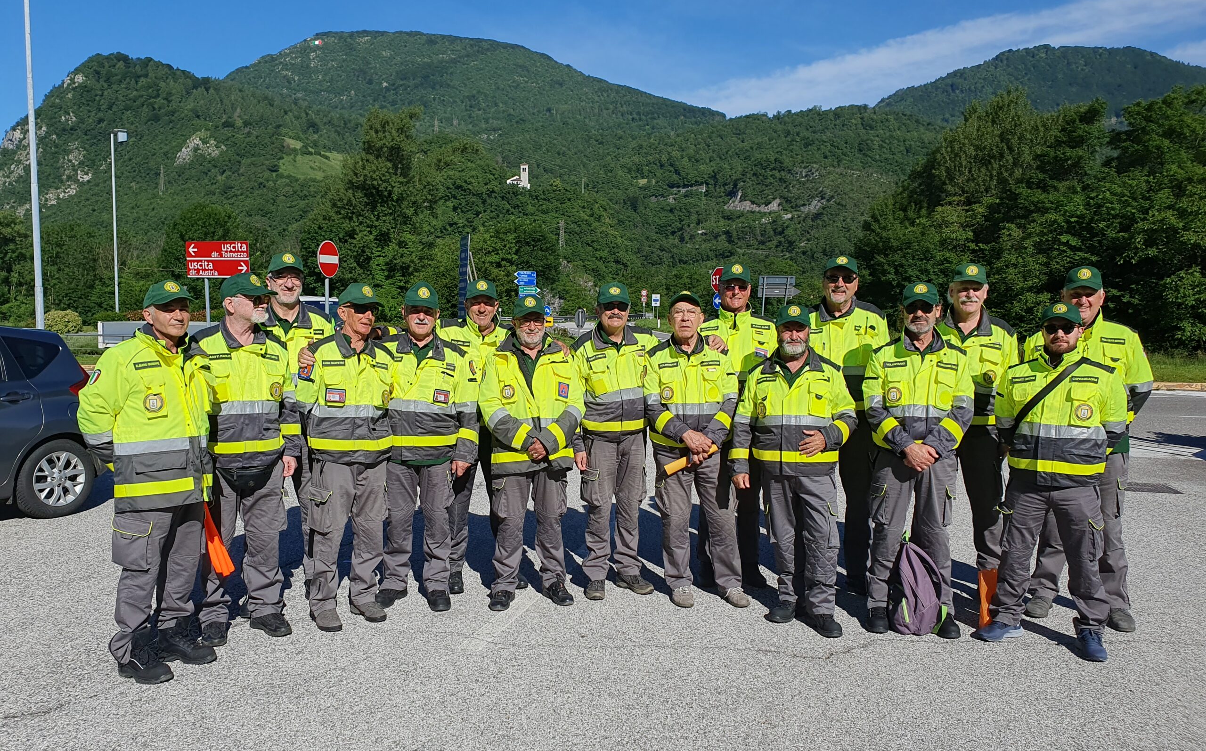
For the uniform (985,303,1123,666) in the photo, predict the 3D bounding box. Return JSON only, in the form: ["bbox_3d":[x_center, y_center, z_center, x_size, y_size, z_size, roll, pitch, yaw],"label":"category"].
[{"bbox_3d":[2.155,0.484,4.330,0.620,1.560,0.380,1,4,23],"label":"uniform"}]

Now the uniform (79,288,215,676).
[{"bbox_3d":[-2.051,0.446,4.076,0.420,1.736,0.530,2,4,27],"label":"uniform"}]

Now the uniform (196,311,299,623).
[{"bbox_3d":[-1.739,0.472,4.418,0.510,1.542,0.370,-2,5,-30],"label":"uniform"}]

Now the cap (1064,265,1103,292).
[{"bbox_3d":[2.453,-0.498,4.628,0.180,0.130,0.260,3,5,27],"label":"cap"}]

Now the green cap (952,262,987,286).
[{"bbox_3d":[2.039,-0.564,5.040,0.185,0.130,0.265,1,3,17],"label":"green cap"}]

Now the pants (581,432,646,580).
[{"bbox_3d":[0.062,0.732,5.195,0.390,0.903,0.300,0,4,-8],"label":"pants"}]

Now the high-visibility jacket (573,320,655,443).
[{"bbox_3d":[0.068,0.049,5.200,0.550,0.710,0.320,0,3,-4],"label":"high-visibility jacket"}]

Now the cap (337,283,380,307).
[{"bbox_3d":[-1.255,-0.414,4.660,0.265,0.130,0.185,3,4,42],"label":"cap"}]

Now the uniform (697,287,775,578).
[{"bbox_3d":[0.782,0.396,5.277,0.500,1.660,0.350,1,4,8],"label":"uniform"}]

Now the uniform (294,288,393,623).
[{"bbox_3d":[-1.353,0.403,4.702,0.550,1.724,0.370,-3,4,-36],"label":"uniform"}]

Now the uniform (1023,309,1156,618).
[{"bbox_3d":[2.523,0.443,4.719,0.640,1.603,0.360,2,4,28],"label":"uniform"}]

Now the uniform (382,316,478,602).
[{"bbox_3d":[-0.974,0.465,4.970,0.570,1.490,0.360,0,3,-8],"label":"uniform"}]

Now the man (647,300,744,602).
[{"bbox_3d":[0.516,0.394,5.040,0.540,1.721,0.370,0,4,2],"label":"man"}]

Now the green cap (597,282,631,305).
[{"bbox_3d":[0.062,-0.467,5.160,0.185,0.135,0.265,0,3,0],"label":"green cap"}]

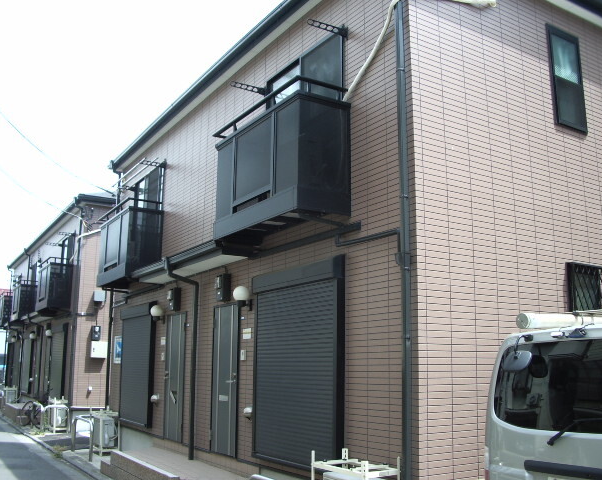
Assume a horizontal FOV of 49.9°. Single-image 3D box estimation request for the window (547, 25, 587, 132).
[{"bbox_3d":[3.012,-1.808,7.255,0.604,1.264,0.093,7,-13,-31],"label":"window"}]

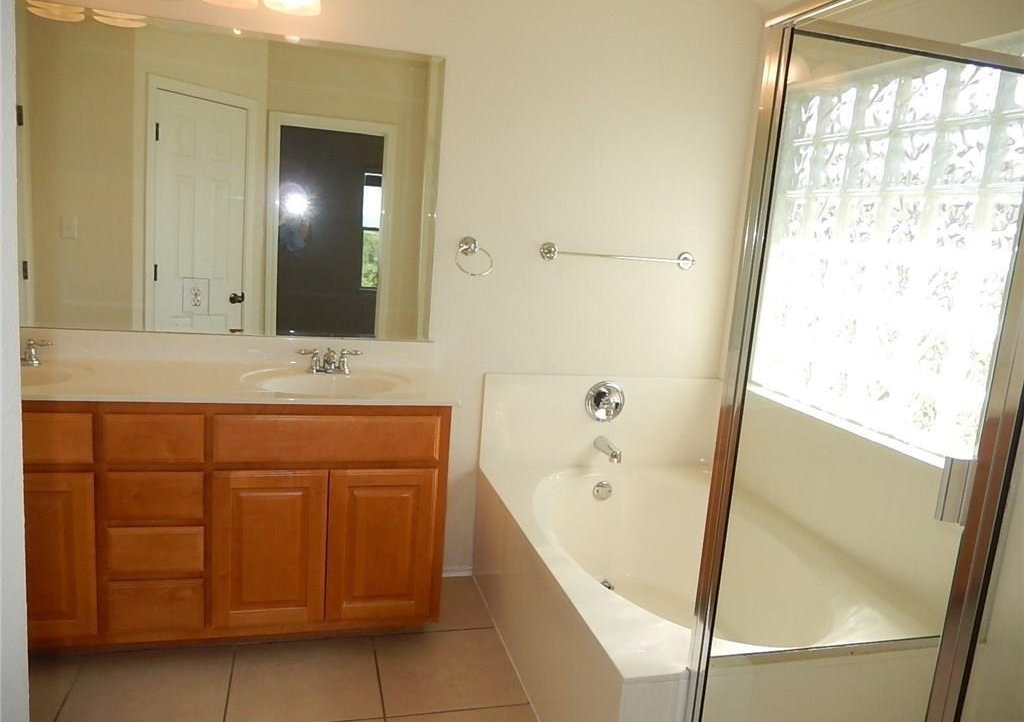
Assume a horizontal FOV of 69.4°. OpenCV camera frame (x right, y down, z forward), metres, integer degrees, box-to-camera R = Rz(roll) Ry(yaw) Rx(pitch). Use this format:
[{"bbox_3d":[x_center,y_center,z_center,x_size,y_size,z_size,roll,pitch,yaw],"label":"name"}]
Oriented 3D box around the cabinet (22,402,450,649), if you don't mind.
[{"bbox_3d":[-1.143,0.506,2.502,1.764,0.868,0.543,1,10,-15],"label":"cabinet"}]

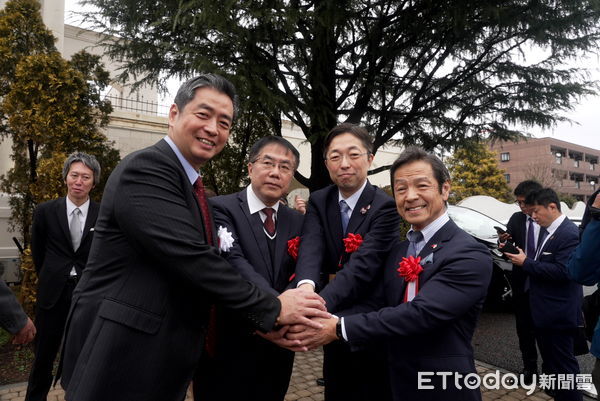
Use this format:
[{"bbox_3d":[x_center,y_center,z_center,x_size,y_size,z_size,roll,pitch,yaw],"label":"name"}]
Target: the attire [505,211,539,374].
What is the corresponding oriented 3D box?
[{"bbox_3d":[1.950,0.755,3.330,0.520,1.410,0.360,-2,-4,30],"label":"attire"}]

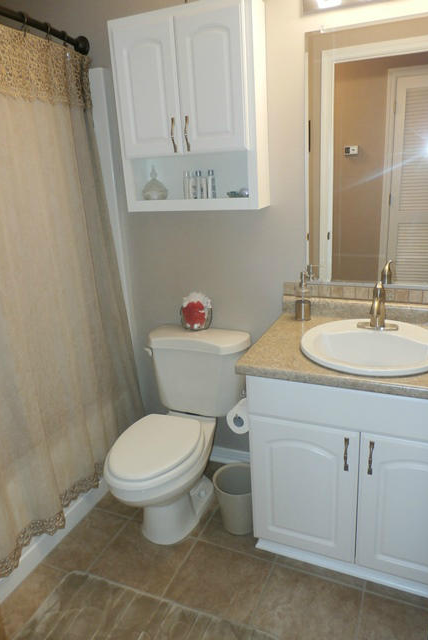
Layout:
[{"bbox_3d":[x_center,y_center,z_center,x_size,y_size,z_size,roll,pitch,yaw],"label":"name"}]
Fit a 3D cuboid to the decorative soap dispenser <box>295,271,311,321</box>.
[{"bbox_3d":[0.365,-0.095,1.852,0.066,0.198,0.072,-3,19,1],"label":"decorative soap dispenser"}]

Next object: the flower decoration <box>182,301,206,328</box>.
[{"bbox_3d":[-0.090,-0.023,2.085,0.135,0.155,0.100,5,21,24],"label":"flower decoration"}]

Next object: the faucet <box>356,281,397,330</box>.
[{"bbox_3d":[0.586,-0.050,1.647,0.148,0.193,0.148,5,21,24],"label":"faucet"}]

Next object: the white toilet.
[{"bbox_3d":[-0.146,0.511,1.935,0.465,0.745,0.745,5,21,24],"label":"white toilet"}]

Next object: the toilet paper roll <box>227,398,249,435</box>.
[{"bbox_3d":[0.115,0.368,1.782,0.100,0.102,0.102,5,21,24],"label":"toilet paper roll"}]

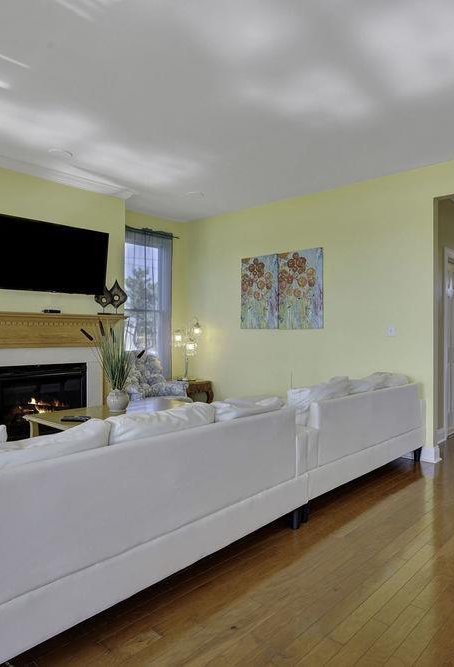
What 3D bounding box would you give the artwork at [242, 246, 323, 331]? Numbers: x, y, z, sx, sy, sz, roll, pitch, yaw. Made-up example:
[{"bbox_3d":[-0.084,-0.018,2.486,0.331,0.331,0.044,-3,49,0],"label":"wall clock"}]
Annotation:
[{"bbox_3d":[0.629,-0.501,5.335,1.210,0.900,0.030,0,0,43],"label":"artwork"}]

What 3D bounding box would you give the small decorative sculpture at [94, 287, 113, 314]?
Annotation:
[{"bbox_3d":[-1.326,-0.355,4.822,0.070,0.320,0.215,1,0,43],"label":"small decorative sculpture"}]

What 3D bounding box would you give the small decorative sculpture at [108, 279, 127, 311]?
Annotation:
[{"bbox_3d":[-1.225,-0.388,4.960,0.070,0.390,0.250,1,0,43],"label":"small decorative sculpture"}]

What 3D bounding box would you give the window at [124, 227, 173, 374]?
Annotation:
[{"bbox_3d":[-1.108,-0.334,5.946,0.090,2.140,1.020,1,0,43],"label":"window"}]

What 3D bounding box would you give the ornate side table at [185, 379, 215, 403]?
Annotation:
[{"bbox_3d":[-0.571,0.884,5.819,0.520,0.530,0.580,1,0,43],"label":"ornate side table"}]

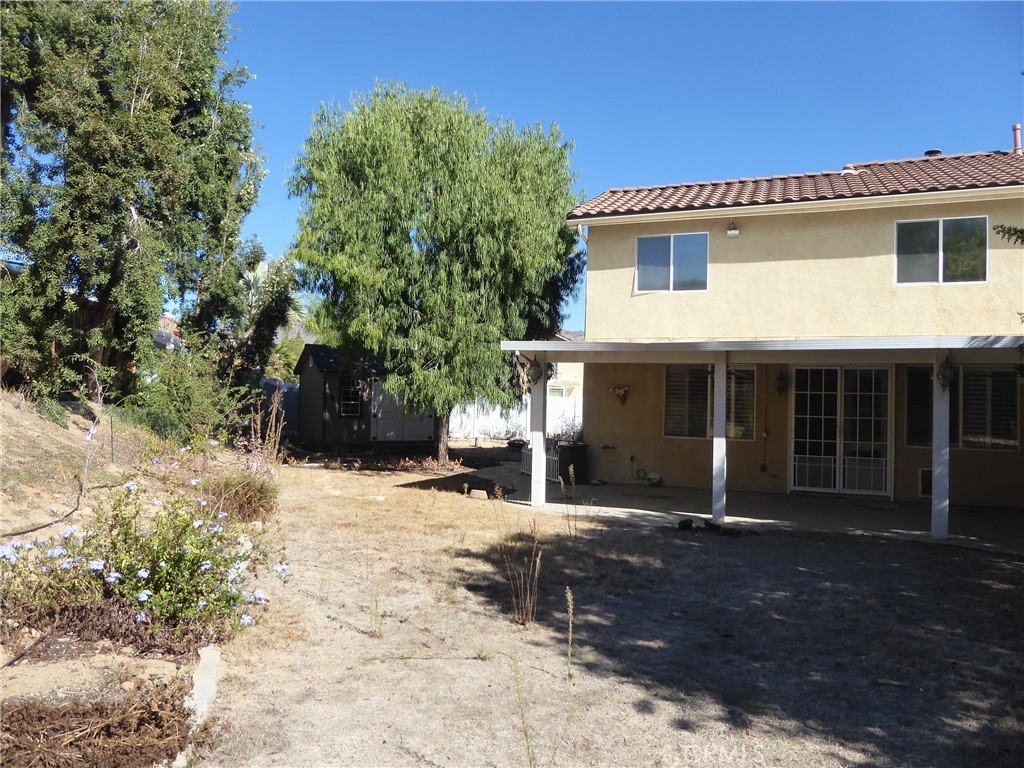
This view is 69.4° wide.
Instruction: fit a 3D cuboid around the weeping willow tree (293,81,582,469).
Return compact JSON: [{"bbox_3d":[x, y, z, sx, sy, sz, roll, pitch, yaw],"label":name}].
[{"bbox_3d":[-2.007,-2.972,19.919,7.700,10.100,7.500,1,-1,0],"label":"weeping willow tree"}]

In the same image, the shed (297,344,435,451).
[{"bbox_3d":[-4.823,0.365,24.796,4.176,3.135,3.135,2,-2,-31],"label":"shed"}]

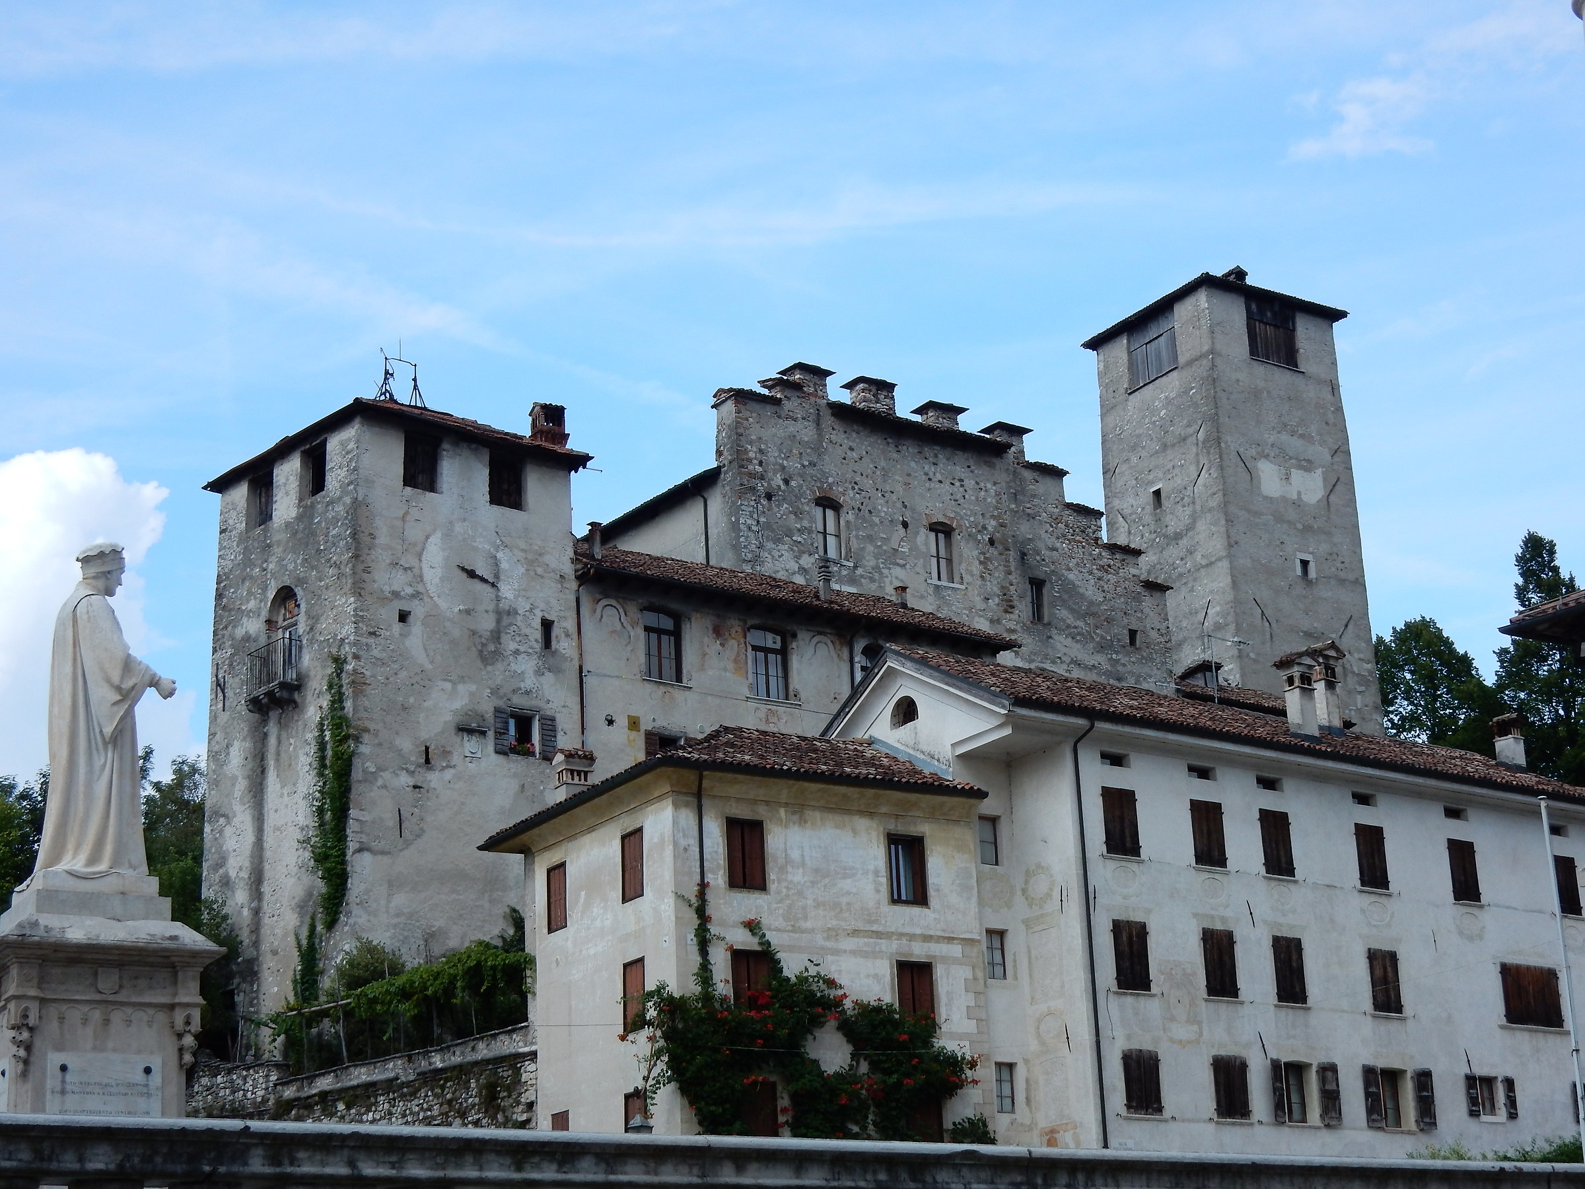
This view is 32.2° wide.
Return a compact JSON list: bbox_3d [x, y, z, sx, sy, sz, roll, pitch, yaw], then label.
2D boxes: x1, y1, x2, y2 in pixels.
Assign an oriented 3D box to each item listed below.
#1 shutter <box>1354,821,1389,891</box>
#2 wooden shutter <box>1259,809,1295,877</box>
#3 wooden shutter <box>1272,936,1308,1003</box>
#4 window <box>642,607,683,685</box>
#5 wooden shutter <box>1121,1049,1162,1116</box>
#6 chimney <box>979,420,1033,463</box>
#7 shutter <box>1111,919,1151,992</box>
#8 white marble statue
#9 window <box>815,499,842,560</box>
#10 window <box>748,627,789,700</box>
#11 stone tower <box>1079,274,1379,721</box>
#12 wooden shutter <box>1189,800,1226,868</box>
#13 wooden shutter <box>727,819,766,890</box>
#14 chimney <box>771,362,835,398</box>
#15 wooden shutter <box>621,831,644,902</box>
[{"bbox_3d":[13.604,6.167,64.447,0.991,1.516,0.060,11,-21,-36],"label":"shutter"},{"bbox_3d":[10.620,5.451,60.150,0.971,1.452,0.060,11,-21,-38],"label":"wooden shutter"},{"bbox_3d":[12.007,9.097,66.384,1.003,1.617,0.080,11,-22,-35],"label":"wooden shutter"},{"bbox_3d":[-3.443,1.368,71.591,1.220,1.880,0.200,12,-23,-38],"label":"window"},{"bbox_3d":[7.091,9.875,55.585,1.054,1.318,0.060,11,-21,-38],"label":"wooden shutter"},{"bbox_3d":[7.079,-4.885,91.129,1.499,1.050,1.235,11,-22,-35],"label":"chimney"},{"bbox_3d":[7.273,7.729,58.798,0.984,1.506,0.060,11,-21,-36],"label":"shutter"},{"bbox_3d":[-5.002,0.821,20.070,0.913,2.500,0.750,7,-20,-28],"label":"white marble statue"},{"bbox_3d":[1.106,-1.969,85.138,0.980,1.860,0.200,11,-22,-35],"label":"window"},{"bbox_3d":[-0.687,1.873,73.832,1.240,1.920,0.200,12,-23,-38],"label":"window"},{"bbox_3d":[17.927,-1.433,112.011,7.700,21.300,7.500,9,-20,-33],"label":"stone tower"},{"bbox_3d":[8.911,5.126,58.777,1.003,1.421,0.060,11,-21,-38],"label":"wooden shutter"},{"bbox_3d":[-1.034,5.828,61.546,0.957,1.624,0.080,9,-21,-31],"label":"wooden shutter"},{"bbox_3d":[0.478,-6.903,91.579,1.574,1.150,1.214,11,-21,-38],"label":"chimney"},{"bbox_3d":[-3.411,5.801,58.759,0.060,1.482,0.953,8,-20,-30],"label":"wooden shutter"}]

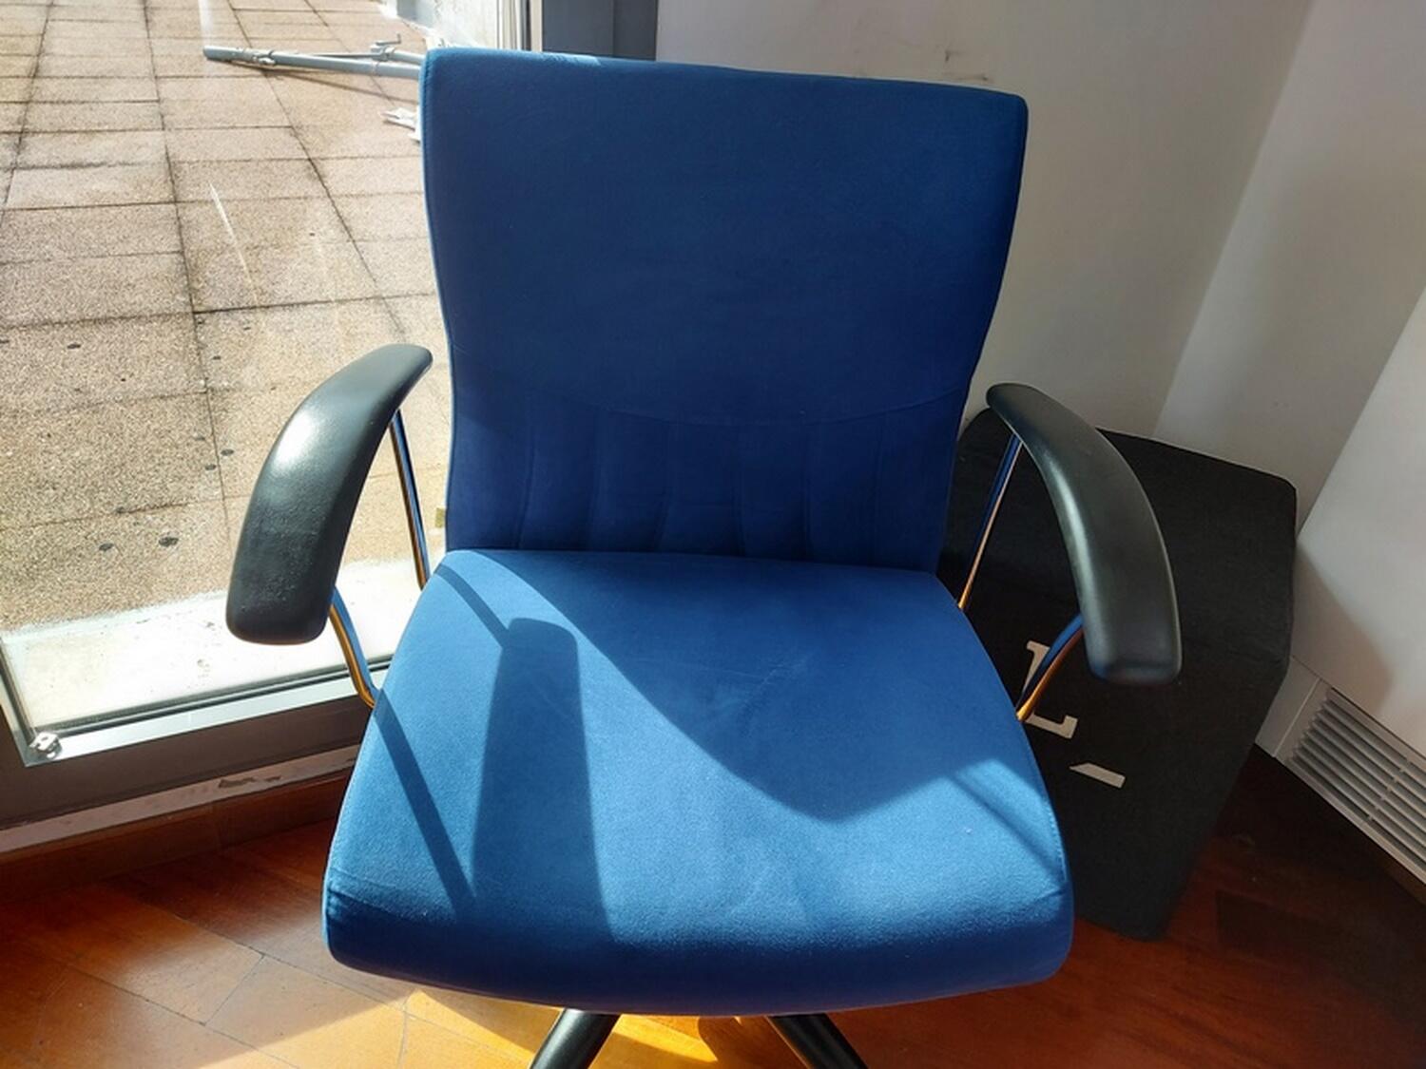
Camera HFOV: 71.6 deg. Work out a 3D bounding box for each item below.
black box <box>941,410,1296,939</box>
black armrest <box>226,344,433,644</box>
[{"bbox_3d":[0.467,0.149,1.347,0.445,0.440,0.465,18,35,18],"label":"black box"},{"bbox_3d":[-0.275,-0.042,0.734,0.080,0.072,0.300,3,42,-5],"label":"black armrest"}]

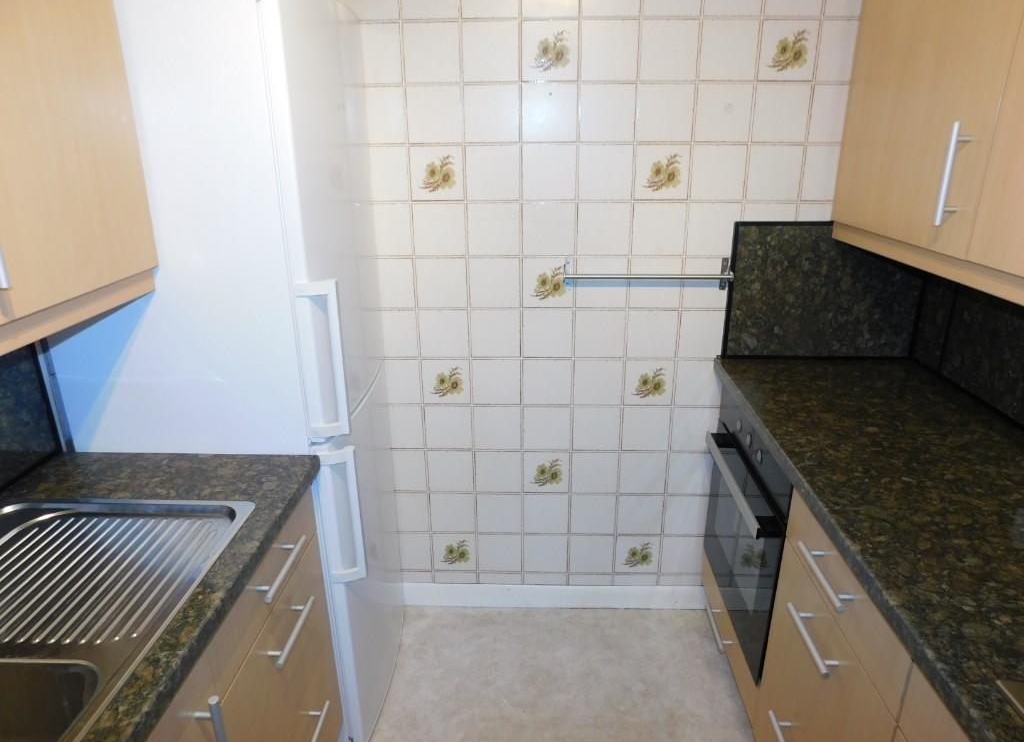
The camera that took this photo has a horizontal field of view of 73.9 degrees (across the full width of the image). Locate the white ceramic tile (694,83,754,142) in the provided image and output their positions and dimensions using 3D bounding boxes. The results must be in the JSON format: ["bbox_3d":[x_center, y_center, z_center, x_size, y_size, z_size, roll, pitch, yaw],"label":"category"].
[{"bbox_3d":[0.557,-0.680,1.796,0.150,0.150,0.009,0,20,2],"label":"white ceramic tile"}]

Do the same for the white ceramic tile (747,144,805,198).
[{"bbox_3d":[0.711,-0.538,1.841,0.150,0.150,0.010,0,19,2],"label":"white ceramic tile"}]

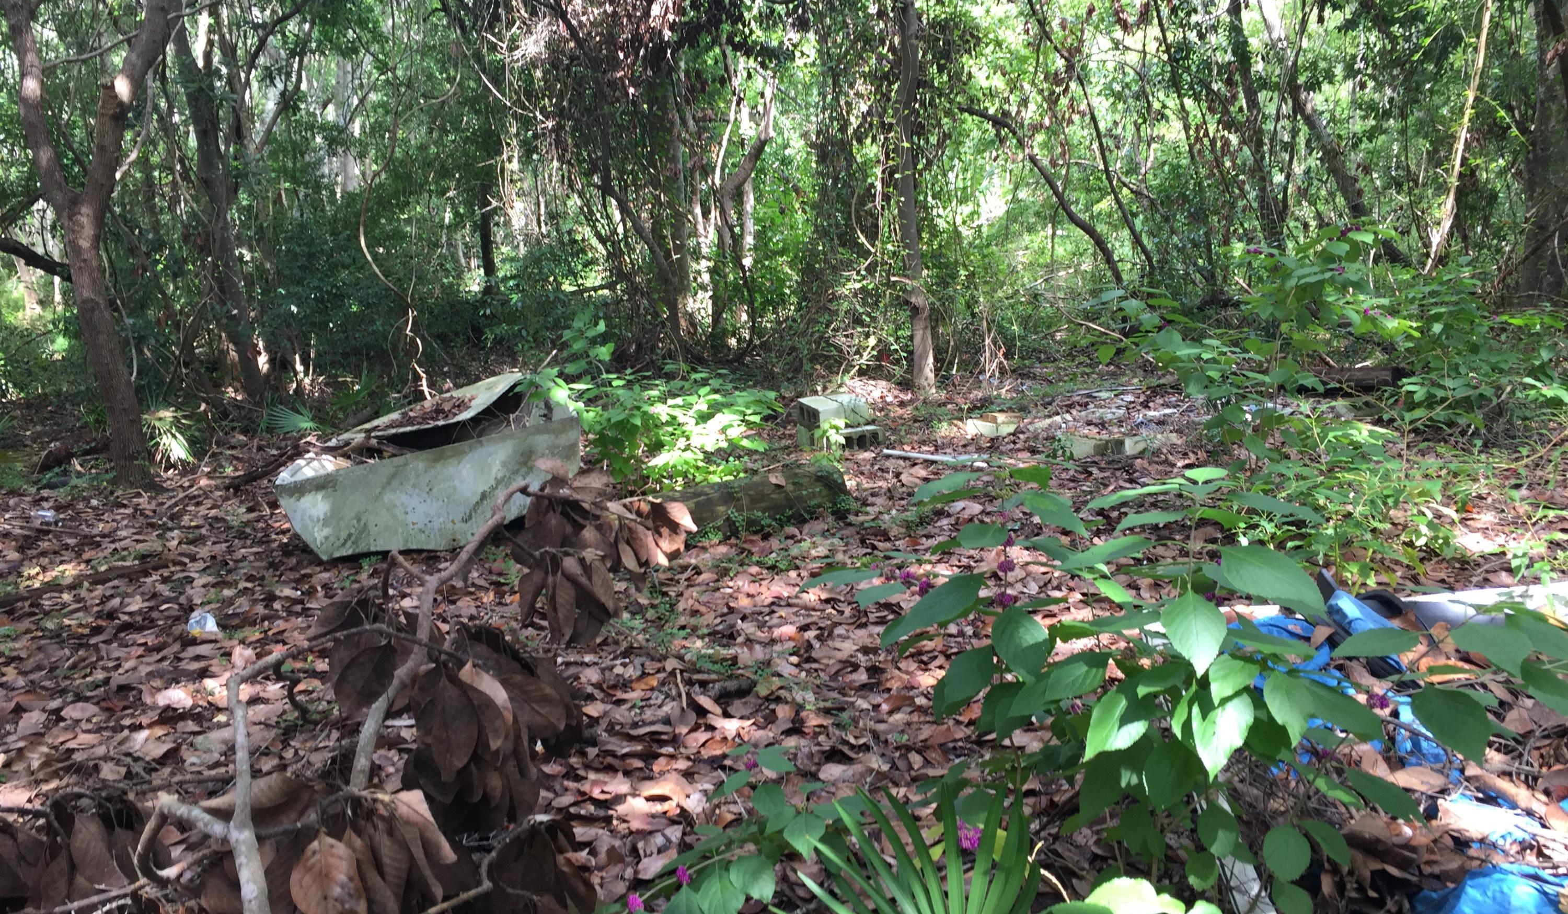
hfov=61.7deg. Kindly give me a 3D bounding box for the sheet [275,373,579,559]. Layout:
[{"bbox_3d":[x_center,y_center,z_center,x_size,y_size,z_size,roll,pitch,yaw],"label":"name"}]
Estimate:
[{"bbox_3d":[-1.990,-0.001,7.260,1.600,0.800,1.000,-4,11,-20],"label":"sheet"}]

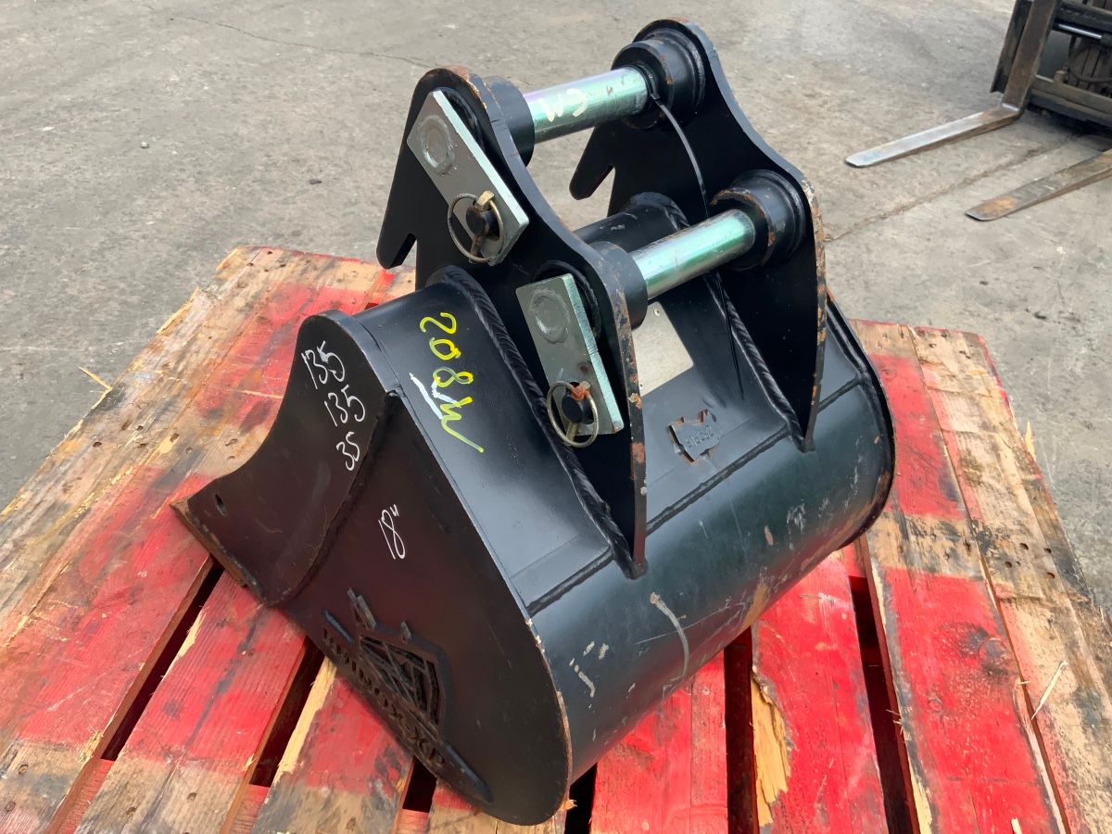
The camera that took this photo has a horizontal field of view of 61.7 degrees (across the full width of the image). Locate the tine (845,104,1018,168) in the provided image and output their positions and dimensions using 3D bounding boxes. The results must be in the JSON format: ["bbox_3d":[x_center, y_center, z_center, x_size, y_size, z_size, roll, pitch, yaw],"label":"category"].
[{"bbox_3d":[1.564,-1.135,3.811,1.182,0.047,0.096,-25,46,-32],"label":"tine"}]

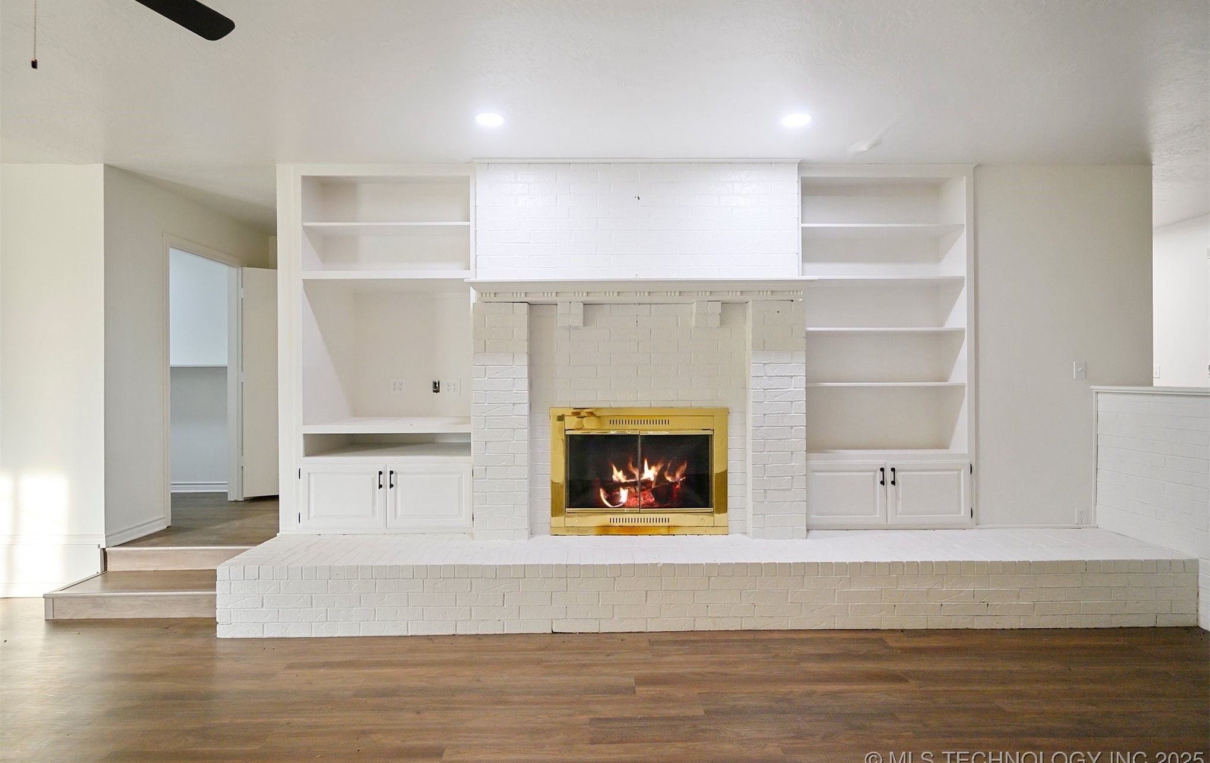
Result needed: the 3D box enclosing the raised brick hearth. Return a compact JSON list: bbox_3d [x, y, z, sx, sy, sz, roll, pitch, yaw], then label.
[{"bbox_3d":[0.580,1.149,3.547,5.251,0.372,0.648,0,0,-1],"label":"raised brick hearth"}]

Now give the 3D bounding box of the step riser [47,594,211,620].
[{"bbox_3d":[-2.618,1.274,3.447,1.109,0.145,0.040,0,0,-1],"label":"step riser"}]

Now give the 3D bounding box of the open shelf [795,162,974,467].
[{"bbox_3d":[1.791,-0.440,4.020,1.148,1.875,0.307,0,0,-1],"label":"open shelf"}]

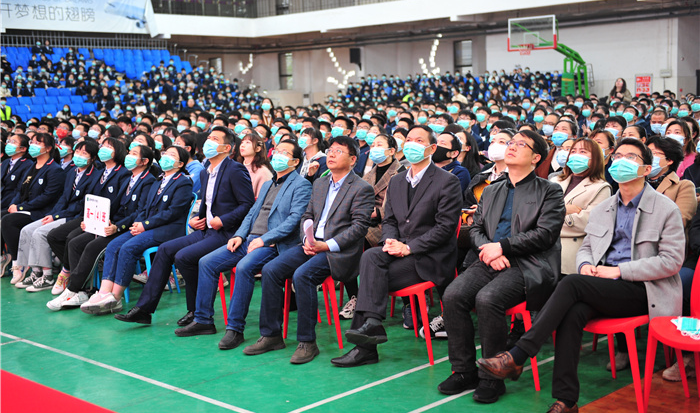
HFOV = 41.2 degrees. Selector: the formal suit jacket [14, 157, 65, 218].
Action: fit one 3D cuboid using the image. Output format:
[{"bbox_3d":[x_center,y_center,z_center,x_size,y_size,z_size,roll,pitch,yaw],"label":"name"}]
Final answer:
[{"bbox_3d":[-2.825,-0.115,8.483,0.460,0.580,0.470,5,9,44],"label":"formal suit jacket"}]

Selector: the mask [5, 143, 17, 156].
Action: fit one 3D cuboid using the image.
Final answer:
[{"bbox_3d":[-3.279,-0.551,9.010,0.140,0.120,0.085,2,-7,33],"label":"mask"}]

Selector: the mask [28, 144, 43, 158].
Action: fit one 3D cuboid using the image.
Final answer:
[{"bbox_3d":[-2.837,-0.496,8.409,0.135,0.125,0.085,3,-4,39],"label":"mask"}]

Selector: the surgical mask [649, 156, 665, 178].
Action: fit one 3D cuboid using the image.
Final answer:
[{"bbox_3d":[1.748,-0.227,5.359,0.090,0.125,0.145,11,-2,-35],"label":"surgical mask"}]

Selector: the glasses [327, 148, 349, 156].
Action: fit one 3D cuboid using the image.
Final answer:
[{"bbox_3d":[-0.073,-0.341,5.887,0.140,0.045,0.135,4,-5,44],"label":"glasses"}]

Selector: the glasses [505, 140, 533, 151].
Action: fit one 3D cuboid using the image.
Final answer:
[{"bbox_3d":[0.885,-0.304,4.809,0.140,0.045,0.140,5,-11,46],"label":"glasses"}]

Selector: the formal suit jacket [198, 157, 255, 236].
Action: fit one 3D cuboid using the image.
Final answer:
[{"bbox_3d":[-0.883,-0.057,6.663,0.450,0.630,0.380,4,6,42],"label":"formal suit jacket"}]

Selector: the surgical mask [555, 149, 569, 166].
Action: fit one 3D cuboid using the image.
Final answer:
[{"bbox_3d":[1.531,-0.350,6.653,0.145,0.120,0.100,3,0,36],"label":"surgical mask"}]

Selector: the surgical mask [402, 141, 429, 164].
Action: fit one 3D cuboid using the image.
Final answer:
[{"bbox_3d":[0.370,-0.305,5.304,0.140,0.130,0.090,4,-3,42],"label":"surgical mask"}]

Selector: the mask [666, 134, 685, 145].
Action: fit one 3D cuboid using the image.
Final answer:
[{"bbox_3d":[2.534,-0.511,7.250,0.135,0.125,0.085,4,4,44],"label":"mask"}]

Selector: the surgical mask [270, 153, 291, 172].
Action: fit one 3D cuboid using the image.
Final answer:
[{"bbox_3d":[-0.436,-0.278,6.021,0.150,0.125,0.100,5,-1,44],"label":"surgical mask"}]

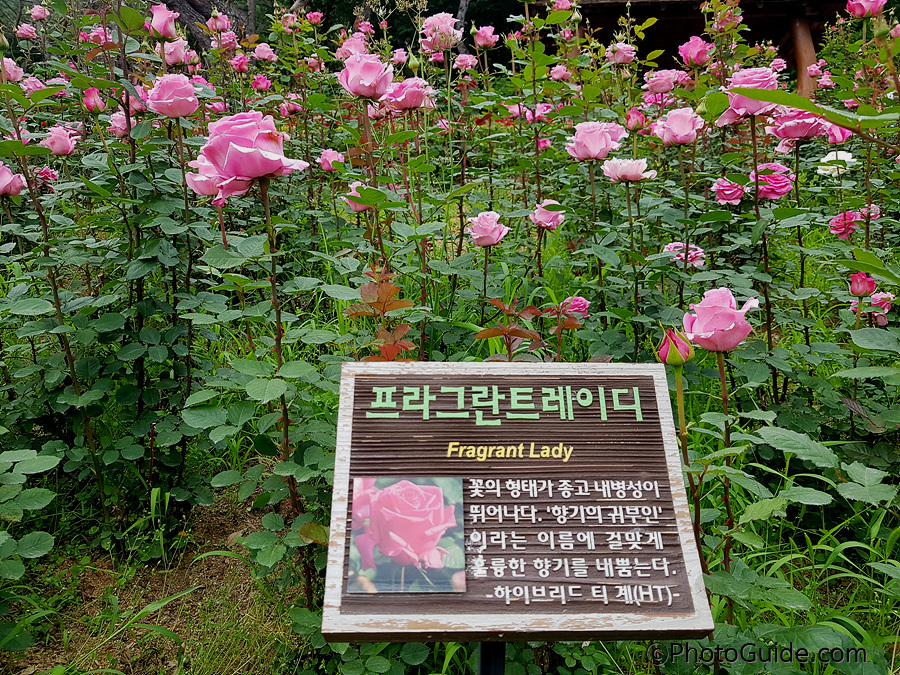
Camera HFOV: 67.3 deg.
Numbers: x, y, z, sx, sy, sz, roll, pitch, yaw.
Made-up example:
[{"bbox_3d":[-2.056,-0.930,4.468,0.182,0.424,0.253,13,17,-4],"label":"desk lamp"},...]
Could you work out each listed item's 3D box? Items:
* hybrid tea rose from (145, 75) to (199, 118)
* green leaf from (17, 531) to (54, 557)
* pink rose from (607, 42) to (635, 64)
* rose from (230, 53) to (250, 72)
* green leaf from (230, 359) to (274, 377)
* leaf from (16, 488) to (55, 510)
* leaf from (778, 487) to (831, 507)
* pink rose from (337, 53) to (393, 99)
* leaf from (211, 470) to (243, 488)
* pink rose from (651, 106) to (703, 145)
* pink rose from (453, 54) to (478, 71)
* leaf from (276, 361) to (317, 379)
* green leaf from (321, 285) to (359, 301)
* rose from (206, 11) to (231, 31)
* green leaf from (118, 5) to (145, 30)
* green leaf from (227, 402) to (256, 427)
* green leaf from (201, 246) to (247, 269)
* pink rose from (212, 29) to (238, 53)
[{"bbox_3d":[-0.534,-0.464,1.300,0.100,0.085,0.098,0,17,0],"label":"hybrid tea rose"},{"bbox_3d":[-0.687,0.345,1.120,0.058,0.012,0.044,-7,42,-12],"label":"green leaf"},{"bbox_3d":[0.605,-1.008,2.400,0.099,0.078,0.098,0,17,0],"label":"pink rose"},{"bbox_3d":[-0.806,-1.058,2.600,0.077,0.075,0.077,0,17,0],"label":"rose"},{"bbox_3d":[-0.272,0.041,0.930,0.060,0.013,0.045,0,25,0],"label":"green leaf"},{"bbox_3d":[-0.583,0.224,0.950,0.057,0.012,0.038,-7,39,0],"label":"leaf"},{"bbox_3d":[0.484,0.216,0.920,0.074,0.013,0.042,2,30,-3],"label":"leaf"},{"bbox_3d":[-0.163,-0.502,1.300,0.098,0.080,0.098,0,17,0],"label":"pink rose"},{"bbox_3d":[-0.354,0.225,1.070,0.051,0.013,0.038,0,37,0],"label":"leaf"},{"bbox_3d":[0.456,-0.423,1.350,0.100,0.075,0.095,7,23,17],"label":"pink rose"},{"bbox_3d":[0.059,-0.976,2.400,0.085,0.060,0.085,0,22,1],"label":"pink rose"},{"bbox_3d":[-0.227,0.047,1.000,0.060,0.012,0.042,-6,33,-4],"label":"leaf"},{"bbox_3d":[-0.146,-0.060,0.900,0.056,0.012,0.036,14,28,0],"label":"green leaf"},{"bbox_3d":[-0.856,-1.172,2.500,0.086,0.072,0.086,0,17,0],"label":"rose"},{"bbox_3d":[-0.589,-0.592,1.250,0.042,0.052,0.012,9,34,-28],"label":"green leaf"},{"bbox_3d":[-0.321,0.118,1.040,0.045,0.012,0.052,0,45,8],"label":"green leaf"},{"bbox_3d":[-0.285,-0.101,0.850,0.058,0.014,0.045,0,40,0],"label":"green leaf"},{"bbox_3d":[-0.797,-1.051,2.400,0.092,0.078,0.092,0,17,0],"label":"pink rose"}]

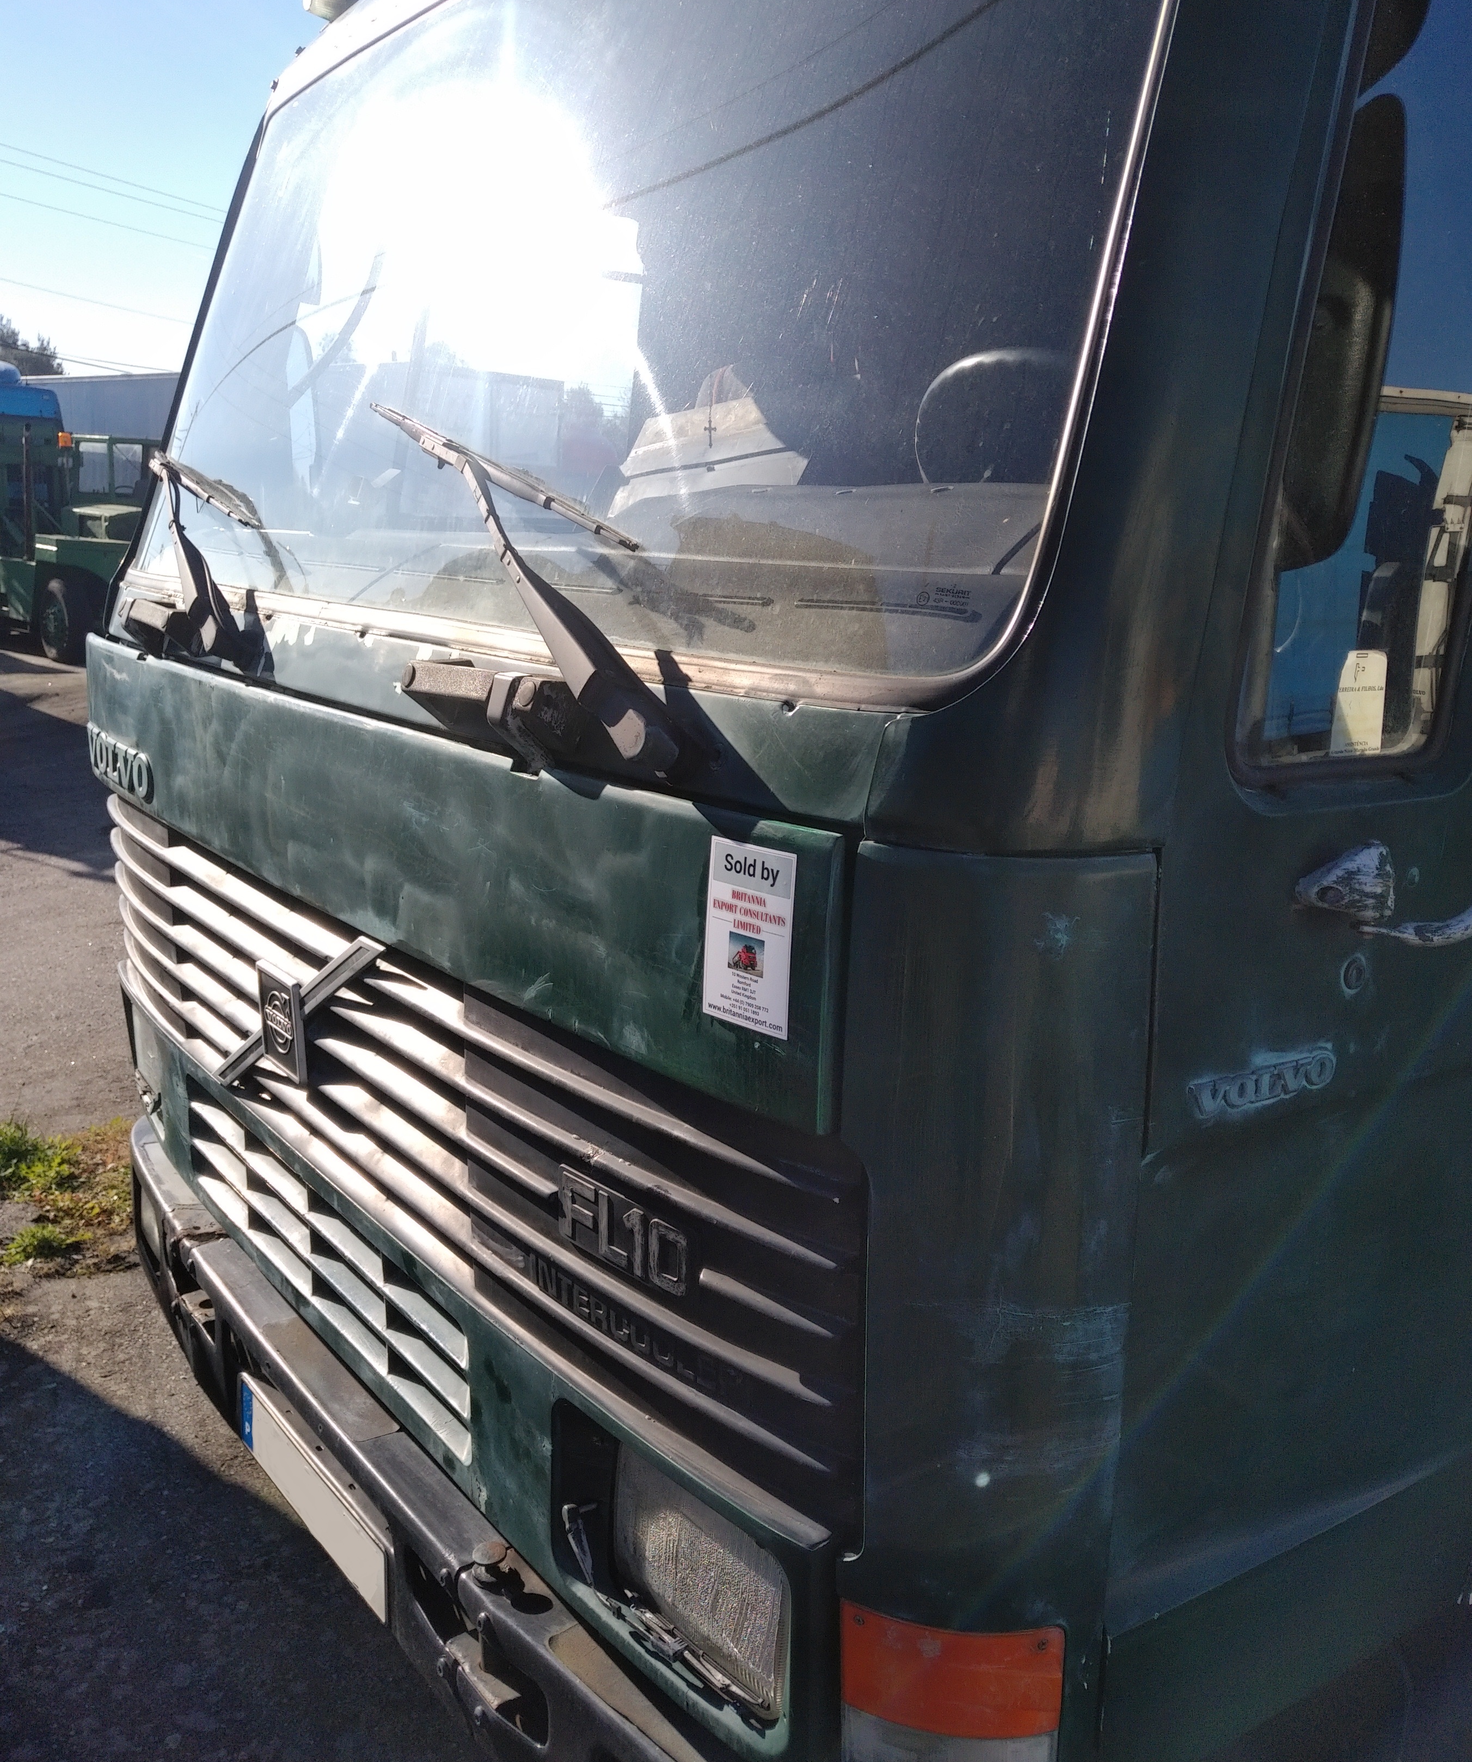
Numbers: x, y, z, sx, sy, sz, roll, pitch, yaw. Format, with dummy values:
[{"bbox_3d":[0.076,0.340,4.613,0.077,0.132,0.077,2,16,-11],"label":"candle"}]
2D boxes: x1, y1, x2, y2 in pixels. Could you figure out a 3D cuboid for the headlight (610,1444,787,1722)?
[{"bbox_3d":[-0.006,0.677,1.542,0.090,0.167,0.268,-11,18,-40],"label":"headlight"}]

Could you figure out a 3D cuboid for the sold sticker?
[{"bbox_3d":[0.011,0.045,1.232,0.003,0.147,0.105,-5,12,-40],"label":"sold sticker"}]

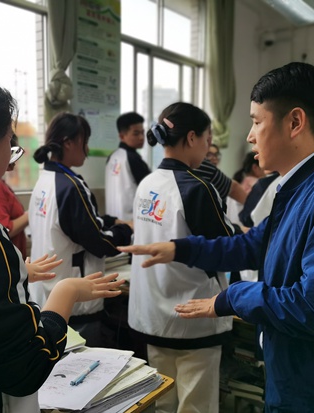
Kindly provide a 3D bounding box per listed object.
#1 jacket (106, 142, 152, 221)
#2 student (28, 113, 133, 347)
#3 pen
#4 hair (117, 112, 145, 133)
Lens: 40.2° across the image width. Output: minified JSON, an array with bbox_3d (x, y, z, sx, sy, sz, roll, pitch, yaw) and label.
[{"bbox_3d":[-0.156,-0.080,2.852,0.380,0.680,0.500,-4,9,-34],"label":"jacket"},{"bbox_3d":[-0.311,0.401,1.925,0.500,1.600,0.480,-5,9,-38],"label":"student"},{"bbox_3d":[-0.198,0.464,1.200,0.016,0.013,0.145,4,8,25],"label":"pen"},{"bbox_3d":[-0.172,-0.541,2.780,0.185,0.140,0.155,6,9,31],"label":"hair"}]

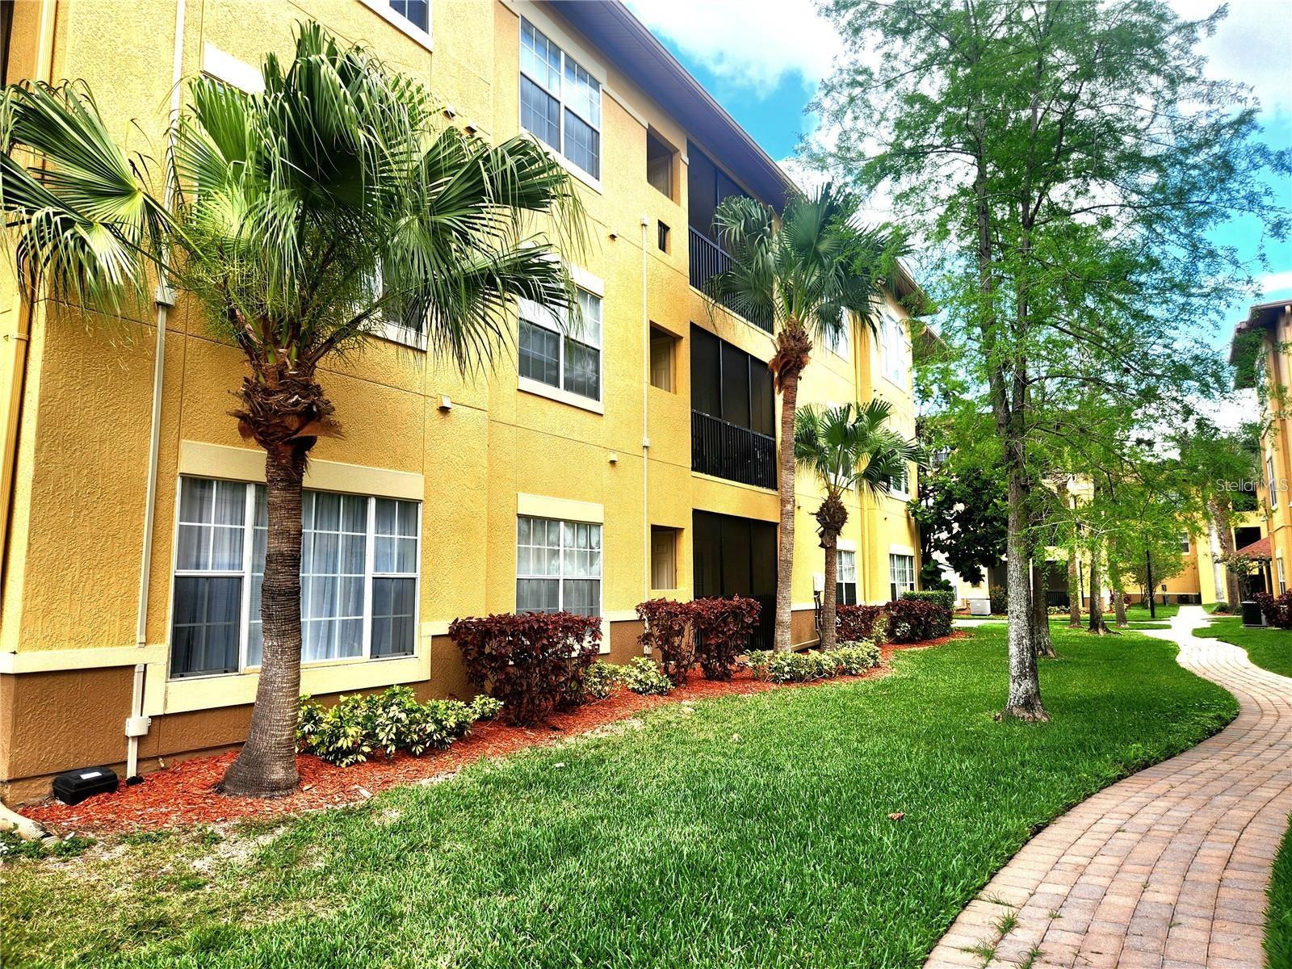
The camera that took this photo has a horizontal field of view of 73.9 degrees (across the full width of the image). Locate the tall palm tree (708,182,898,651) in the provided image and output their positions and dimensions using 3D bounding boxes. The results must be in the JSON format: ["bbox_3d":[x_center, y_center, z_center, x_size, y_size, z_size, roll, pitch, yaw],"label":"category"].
[{"bbox_3d":[2.881,-1.173,15.416,3.200,8.647,3.200,-5,-8,31],"label":"tall palm tree"}]

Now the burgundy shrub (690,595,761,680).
[{"bbox_3d":[1.214,2.292,12.987,0.950,1.200,1.050,-5,-8,31],"label":"burgundy shrub"}]

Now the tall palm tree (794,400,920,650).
[{"bbox_3d":[4.311,0.819,17.477,2.400,5.170,2.400,-5,-8,31],"label":"tall palm tree"}]

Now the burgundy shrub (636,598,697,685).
[{"bbox_3d":[0.285,2.168,11.835,0.800,1.168,0.800,-5,-8,31],"label":"burgundy shrub"}]

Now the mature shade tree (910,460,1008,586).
[{"bbox_3d":[8.957,1.775,24.402,2.900,4.953,2.900,-5,-8,31],"label":"mature shade tree"}]

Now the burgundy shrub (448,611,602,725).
[{"bbox_3d":[-1.225,1.898,9.099,0.900,1.079,1.750,-5,-8,31],"label":"burgundy shrub"}]

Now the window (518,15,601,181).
[{"bbox_3d":[-1.168,-5.279,11.926,0.120,1.571,1.829,-5,-8,31],"label":"window"}]

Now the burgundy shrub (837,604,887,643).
[{"bbox_3d":[4.541,3.059,18.503,1.050,0.953,1.700,-5,-8,31],"label":"burgundy shrub"}]

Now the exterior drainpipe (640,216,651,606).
[{"bbox_3d":[0.032,-0.828,13.118,0.100,6.943,0.110,-5,-8,31],"label":"exterior drainpipe"}]

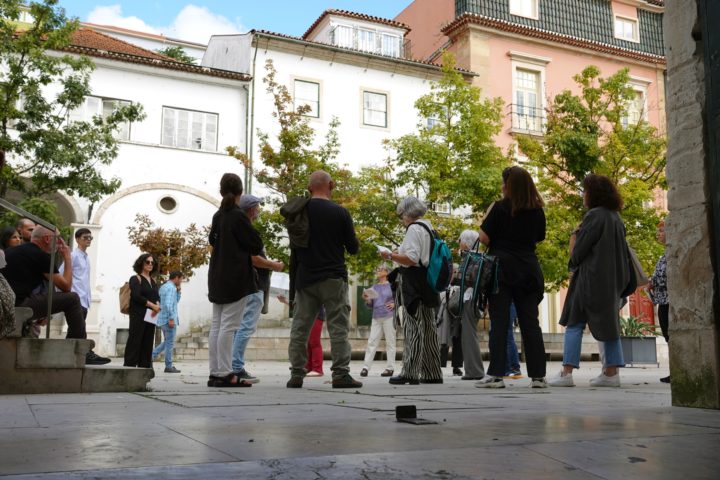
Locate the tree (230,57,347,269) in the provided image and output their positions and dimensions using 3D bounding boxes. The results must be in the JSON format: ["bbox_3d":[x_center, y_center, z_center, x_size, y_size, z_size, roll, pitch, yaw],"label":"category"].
[{"bbox_3d":[-1.869,-0.860,17.866,3.082,7.978,3.082,0,-9,0],"label":"tree"}]

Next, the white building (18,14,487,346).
[{"bbox_3d":[-4.848,-2.324,29.519,17.366,14.573,10.000,4,-10,-24],"label":"white building"}]

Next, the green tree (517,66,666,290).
[{"bbox_3d":[5.773,-0.712,17.340,3.844,7.571,3.844,0,-9,0],"label":"green tree"}]

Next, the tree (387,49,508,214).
[{"bbox_3d":[2.355,-0.998,18.904,3.421,8.612,3.421,0,-9,0],"label":"tree"}]

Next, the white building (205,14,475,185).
[{"bbox_3d":[-1.216,-2.139,30.582,9.753,14.573,9.000,4,-10,-24],"label":"white building"}]

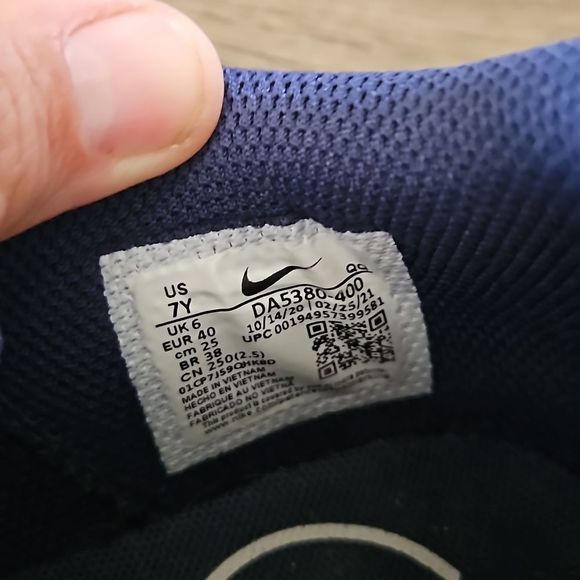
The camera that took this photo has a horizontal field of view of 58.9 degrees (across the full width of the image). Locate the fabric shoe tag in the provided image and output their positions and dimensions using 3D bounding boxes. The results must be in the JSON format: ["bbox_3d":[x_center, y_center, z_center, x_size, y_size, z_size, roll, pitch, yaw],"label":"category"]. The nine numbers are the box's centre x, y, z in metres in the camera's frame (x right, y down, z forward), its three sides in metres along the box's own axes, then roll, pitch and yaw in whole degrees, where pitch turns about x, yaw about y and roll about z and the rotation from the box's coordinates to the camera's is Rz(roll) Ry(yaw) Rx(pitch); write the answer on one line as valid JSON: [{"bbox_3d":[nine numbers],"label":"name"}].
[{"bbox_3d":[-0.002,0.008,0.078,0.042,0.033,0.005,-13,18,-7],"label":"fabric shoe tag"}]

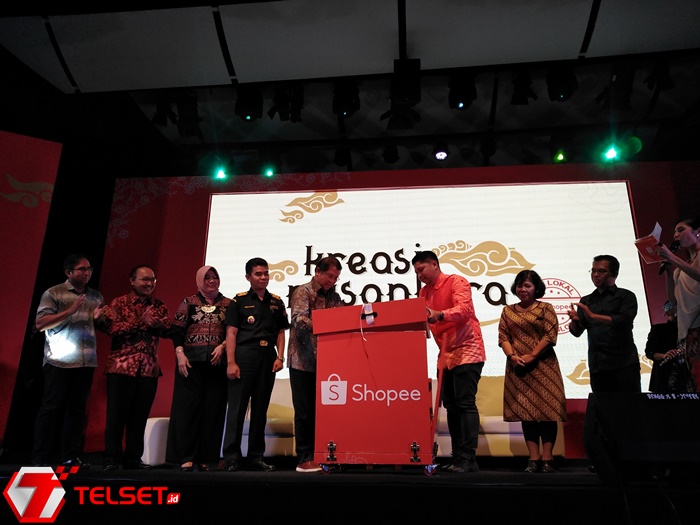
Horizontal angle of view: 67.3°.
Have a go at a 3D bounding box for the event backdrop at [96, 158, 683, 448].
[{"bbox_3d":[0.769,0.545,7.252,8.827,3.988,0.300,-1,-18,5],"label":"event backdrop"}]

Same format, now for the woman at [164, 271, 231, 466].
[{"bbox_3d":[-1.181,0.841,4.270,0.470,1.554,0.340,6,-19,-17],"label":"woman"}]

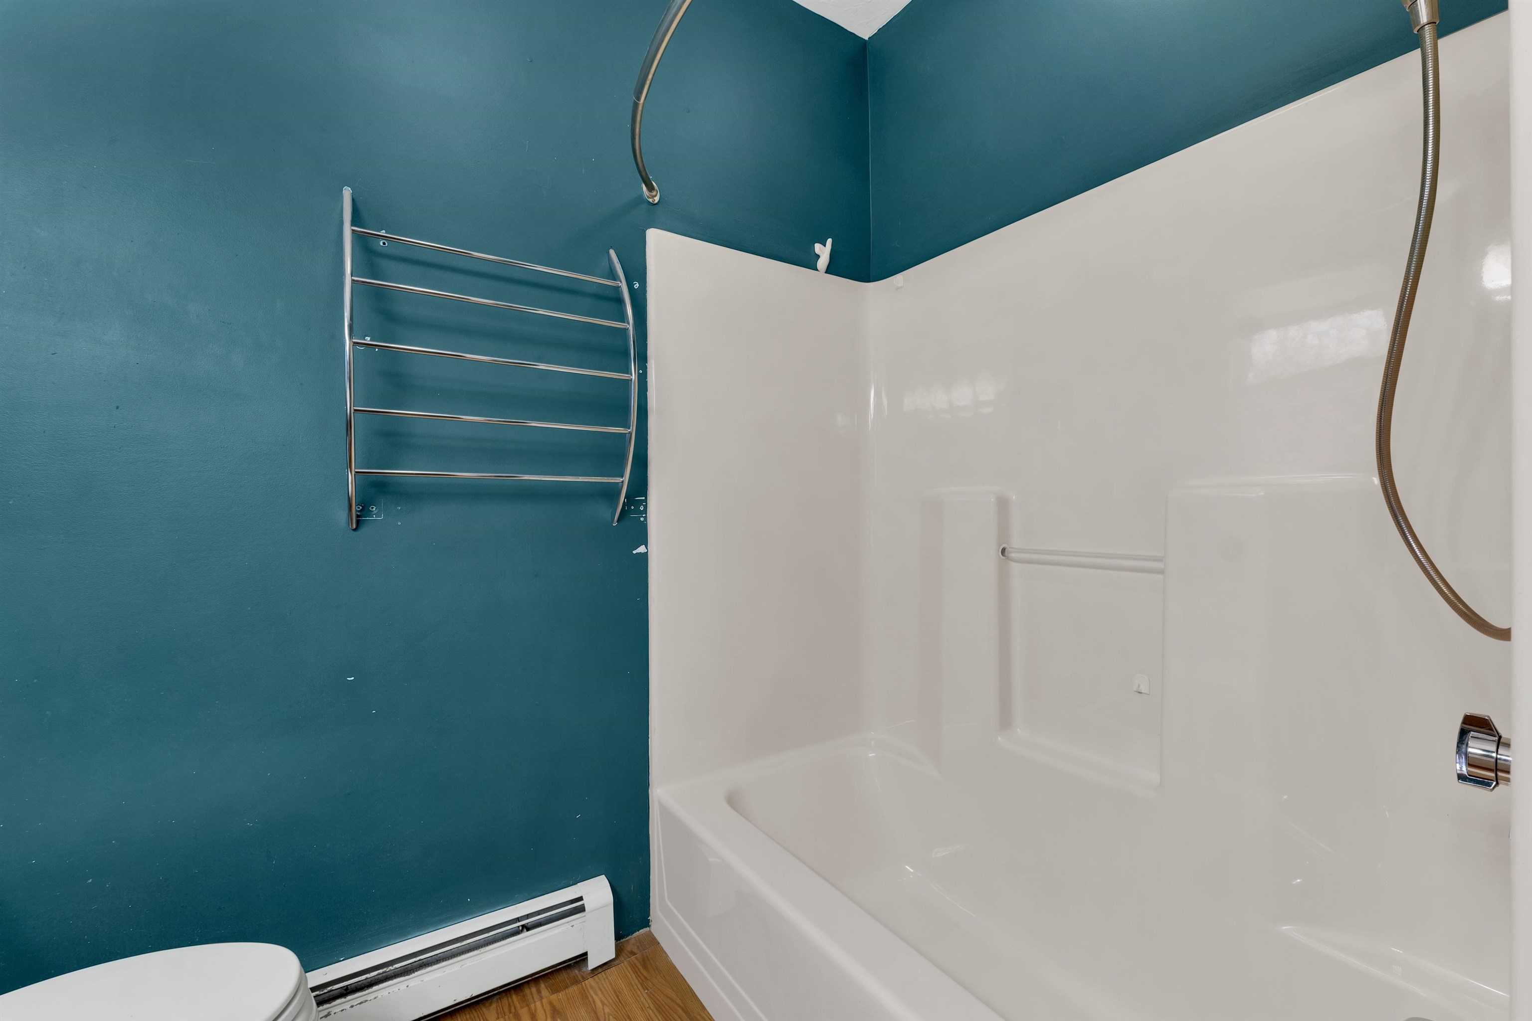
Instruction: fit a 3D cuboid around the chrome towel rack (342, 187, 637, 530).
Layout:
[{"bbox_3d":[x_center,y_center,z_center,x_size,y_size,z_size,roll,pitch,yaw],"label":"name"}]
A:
[{"bbox_3d":[-0.577,-0.312,1.302,0.558,0.700,0.155,0,0,-32],"label":"chrome towel rack"}]

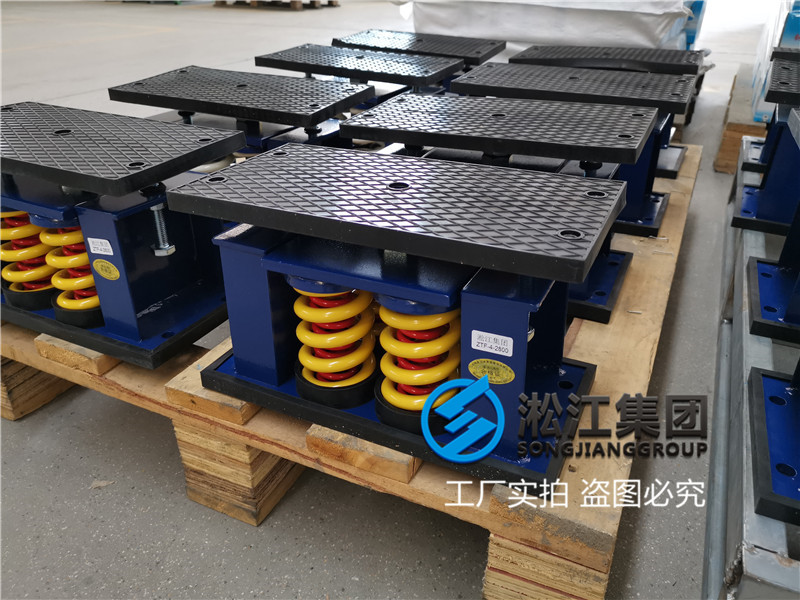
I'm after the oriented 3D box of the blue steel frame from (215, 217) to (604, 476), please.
[{"bbox_3d":[-0.001,0.018,0.671,0.404,0.180,0.198,12,32,23],"label":"blue steel frame"}]

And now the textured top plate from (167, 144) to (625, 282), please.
[{"bbox_3d":[-0.001,-0.103,0.615,0.400,0.018,0.207,12,30,23],"label":"textured top plate"}]

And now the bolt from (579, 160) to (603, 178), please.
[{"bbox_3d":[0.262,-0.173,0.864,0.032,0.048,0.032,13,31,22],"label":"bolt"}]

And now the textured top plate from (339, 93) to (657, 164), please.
[{"bbox_3d":[0.142,-0.252,0.889,0.400,0.018,0.207,12,32,24],"label":"textured top plate"}]

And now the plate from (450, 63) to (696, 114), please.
[{"bbox_3d":[0.320,-0.397,1.151,0.400,0.018,0.207,13,34,22],"label":"plate"}]

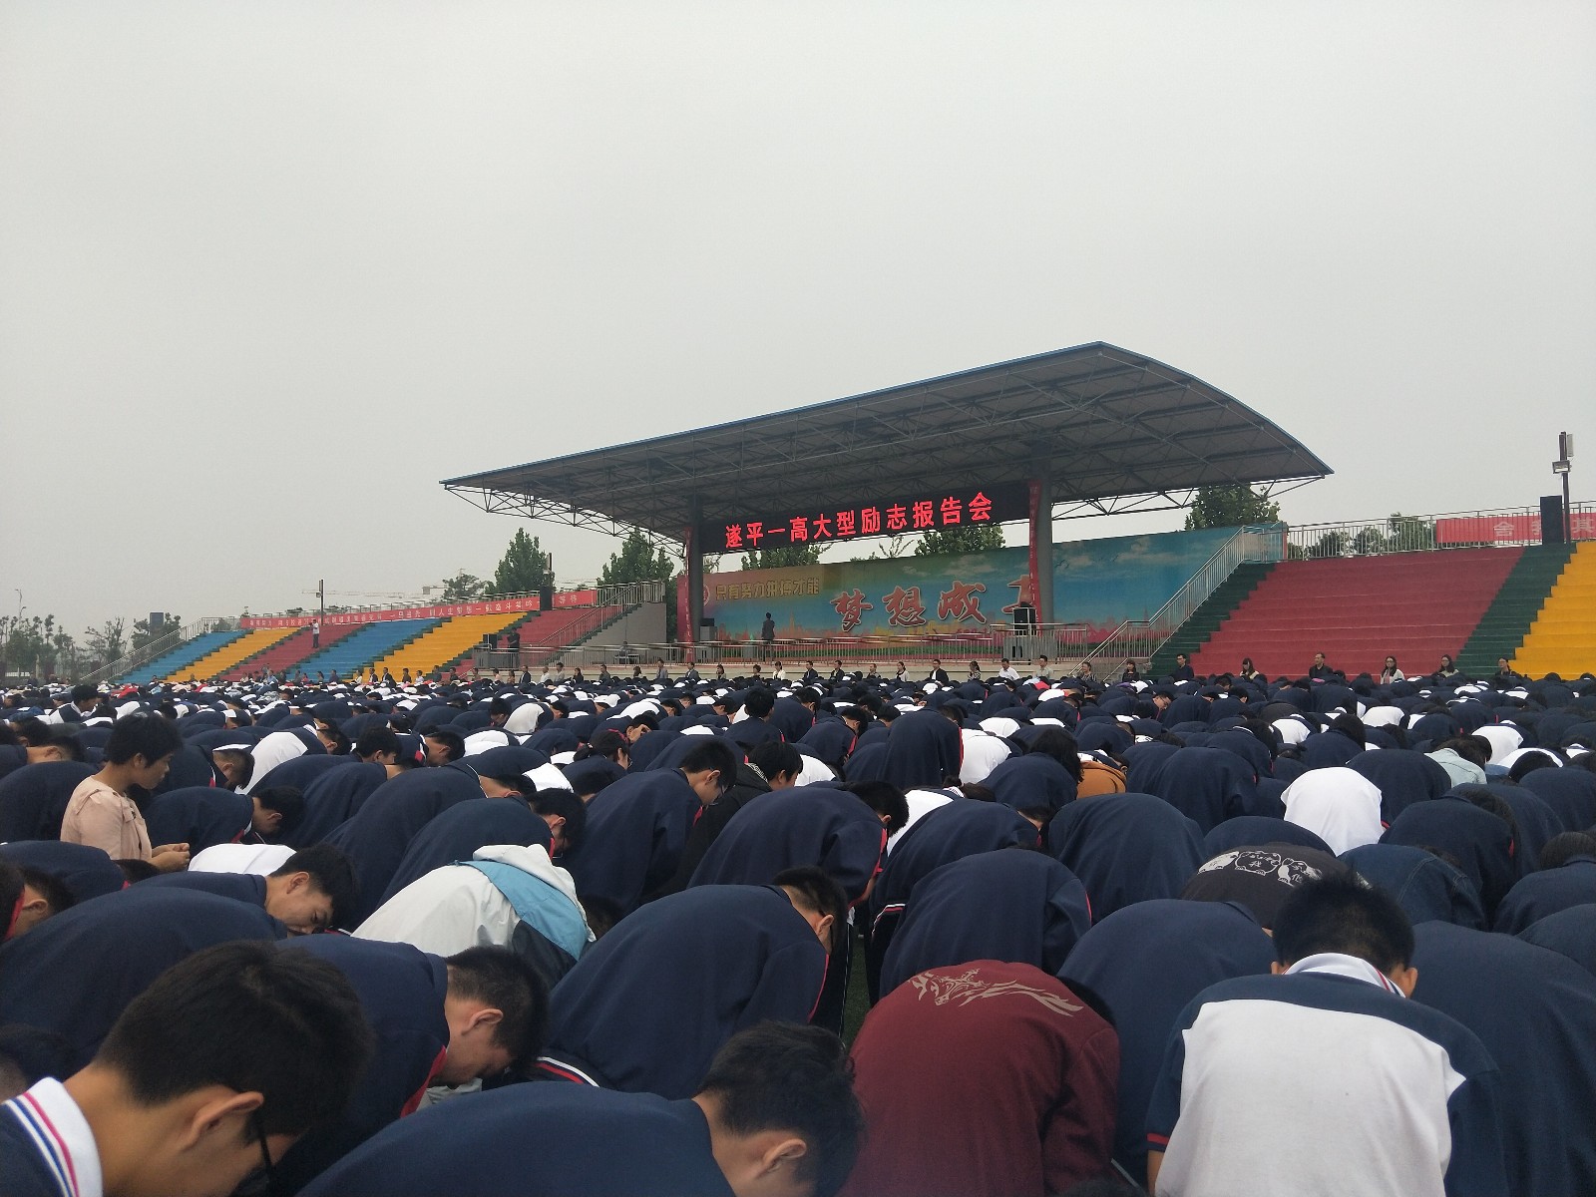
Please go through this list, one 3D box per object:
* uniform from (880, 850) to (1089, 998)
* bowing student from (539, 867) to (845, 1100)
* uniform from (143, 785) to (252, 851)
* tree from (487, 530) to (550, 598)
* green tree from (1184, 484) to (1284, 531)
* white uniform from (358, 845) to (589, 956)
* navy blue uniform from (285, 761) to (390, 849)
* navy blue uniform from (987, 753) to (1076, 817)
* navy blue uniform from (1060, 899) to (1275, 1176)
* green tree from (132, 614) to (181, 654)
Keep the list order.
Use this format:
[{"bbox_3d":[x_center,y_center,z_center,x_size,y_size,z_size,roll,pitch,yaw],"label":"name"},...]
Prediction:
[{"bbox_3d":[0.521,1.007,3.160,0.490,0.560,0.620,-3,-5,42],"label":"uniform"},{"bbox_3d":[-0.220,1.225,2.644,0.500,1.110,0.830,-3,-5,42],"label":"bowing student"},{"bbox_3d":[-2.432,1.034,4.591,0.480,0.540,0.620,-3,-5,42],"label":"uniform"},{"bbox_3d":[-17.650,0.905,73.103,4.500,10.580,4.500,-3,-5,42],"label":"tree"},{"bbox_3d":[16.588,-0.595,44.000,4.000,9.000,4.000,-3,-4,36],"label":"green tree"},{"bbox_3d":[-1.072,1.077,3.850,0.520,0.600,0.650,-3,-4,36],"label":"white uniform"},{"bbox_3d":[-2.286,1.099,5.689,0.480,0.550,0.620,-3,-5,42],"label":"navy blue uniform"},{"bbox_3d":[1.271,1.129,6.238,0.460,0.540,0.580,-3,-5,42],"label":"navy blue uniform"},{"bbox_3d":[0.906,1.031,2.750,0.540,0.650,0.600,-3,-4,36],"label":"navy blue uniform"},{"bbox_3d":[-47.309,4.092,85.000,4.000,6.300,4.000,-3,-4,36],"label":"green tree"}]

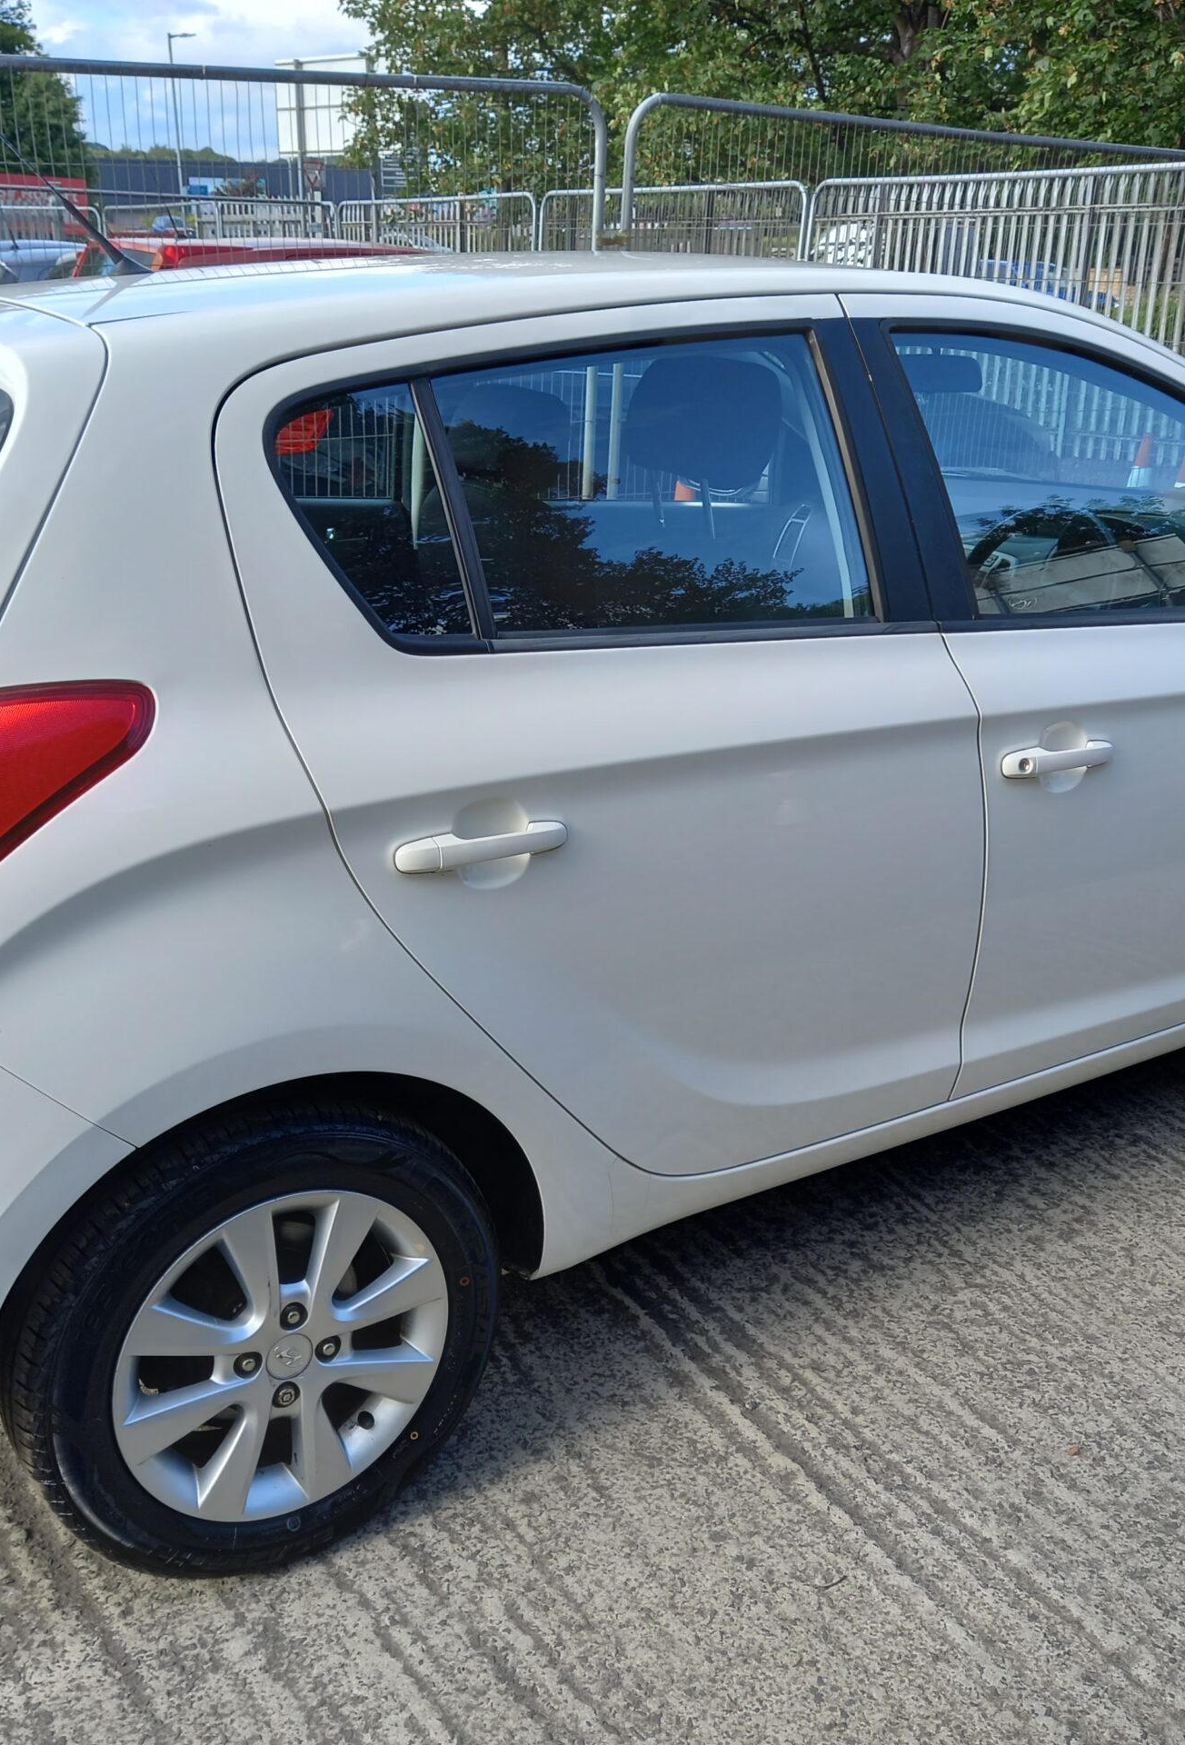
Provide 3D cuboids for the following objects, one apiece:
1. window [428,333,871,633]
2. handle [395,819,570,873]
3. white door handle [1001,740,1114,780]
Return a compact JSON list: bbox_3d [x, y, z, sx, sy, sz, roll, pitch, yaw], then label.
[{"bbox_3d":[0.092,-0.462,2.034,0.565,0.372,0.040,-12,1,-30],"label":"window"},{"bbox_3d":[-0.124,-0.033,1.891,0.222,0.042,0.048,-12,22,-30],"label":"handle"},{"bbox_3d":[0.655,-0.166,2.363,0.222,0.042,0.048,-12,22,-30],"label":"white door handle"}]

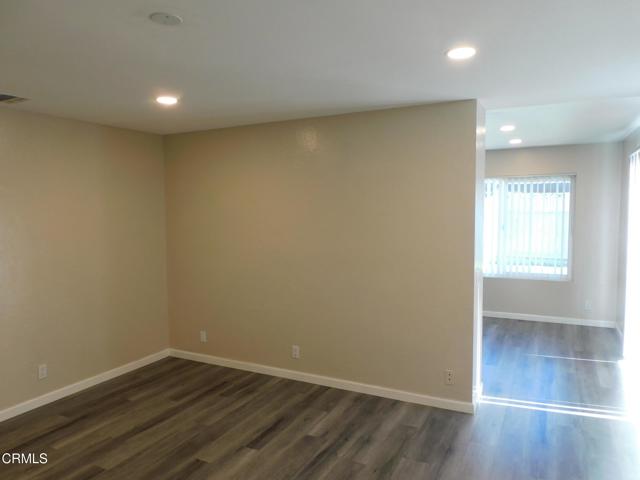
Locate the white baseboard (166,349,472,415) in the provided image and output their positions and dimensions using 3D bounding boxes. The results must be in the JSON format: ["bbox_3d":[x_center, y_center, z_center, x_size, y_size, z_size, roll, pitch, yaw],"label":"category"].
[{"bbox_3d":[-0.241,1.288,4.228,3.258,0.086,0.015,1,5,27],"label":"white baseboard"}]

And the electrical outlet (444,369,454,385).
[{"bbox_3d":[1.039,1.099,3.555,0.075,0.120,0.009,1,5,27],"label":"electrical outlet"}]

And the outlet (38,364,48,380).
[{"bbox_3d":[-2.324,1.114,3.735,0.009,0.120,0.075,2,5,27],"label":"outlet"}]

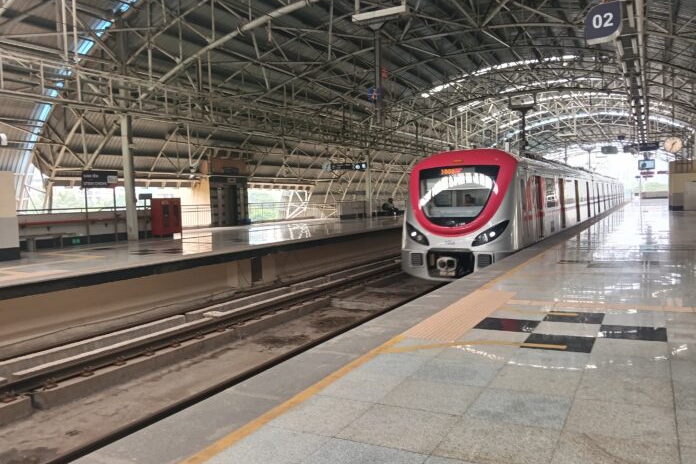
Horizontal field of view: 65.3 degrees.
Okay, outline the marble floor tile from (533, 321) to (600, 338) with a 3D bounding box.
[{"bbox_3d":[2.321,1.029,5.741,0.600,0.020,0.600,-1,4,29],"label":"marble floor tile"}]

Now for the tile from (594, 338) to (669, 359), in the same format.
[{"bbox_3d":[2.555,1.064,4.926,0.600,0.020,0.600,-1,4,29],"label":"tile"}]

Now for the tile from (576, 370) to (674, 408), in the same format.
[{"bbox_3d":[1.974,1.144,3.879,0.600,0.020,0.600,-1,4,29],"label":"tile"}]

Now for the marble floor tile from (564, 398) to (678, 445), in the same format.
[{"bbox_3d":[1.684,1.184,3.356,0.600,0.020,0.600,-1,4,29],"label":"marble floor tile"}]

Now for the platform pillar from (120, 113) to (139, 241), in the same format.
[{"bbox_3d":[-9.661,-2.409,24.064,0.350,5.600,0.290,-1,4,29],"label":"platform pillar"}]

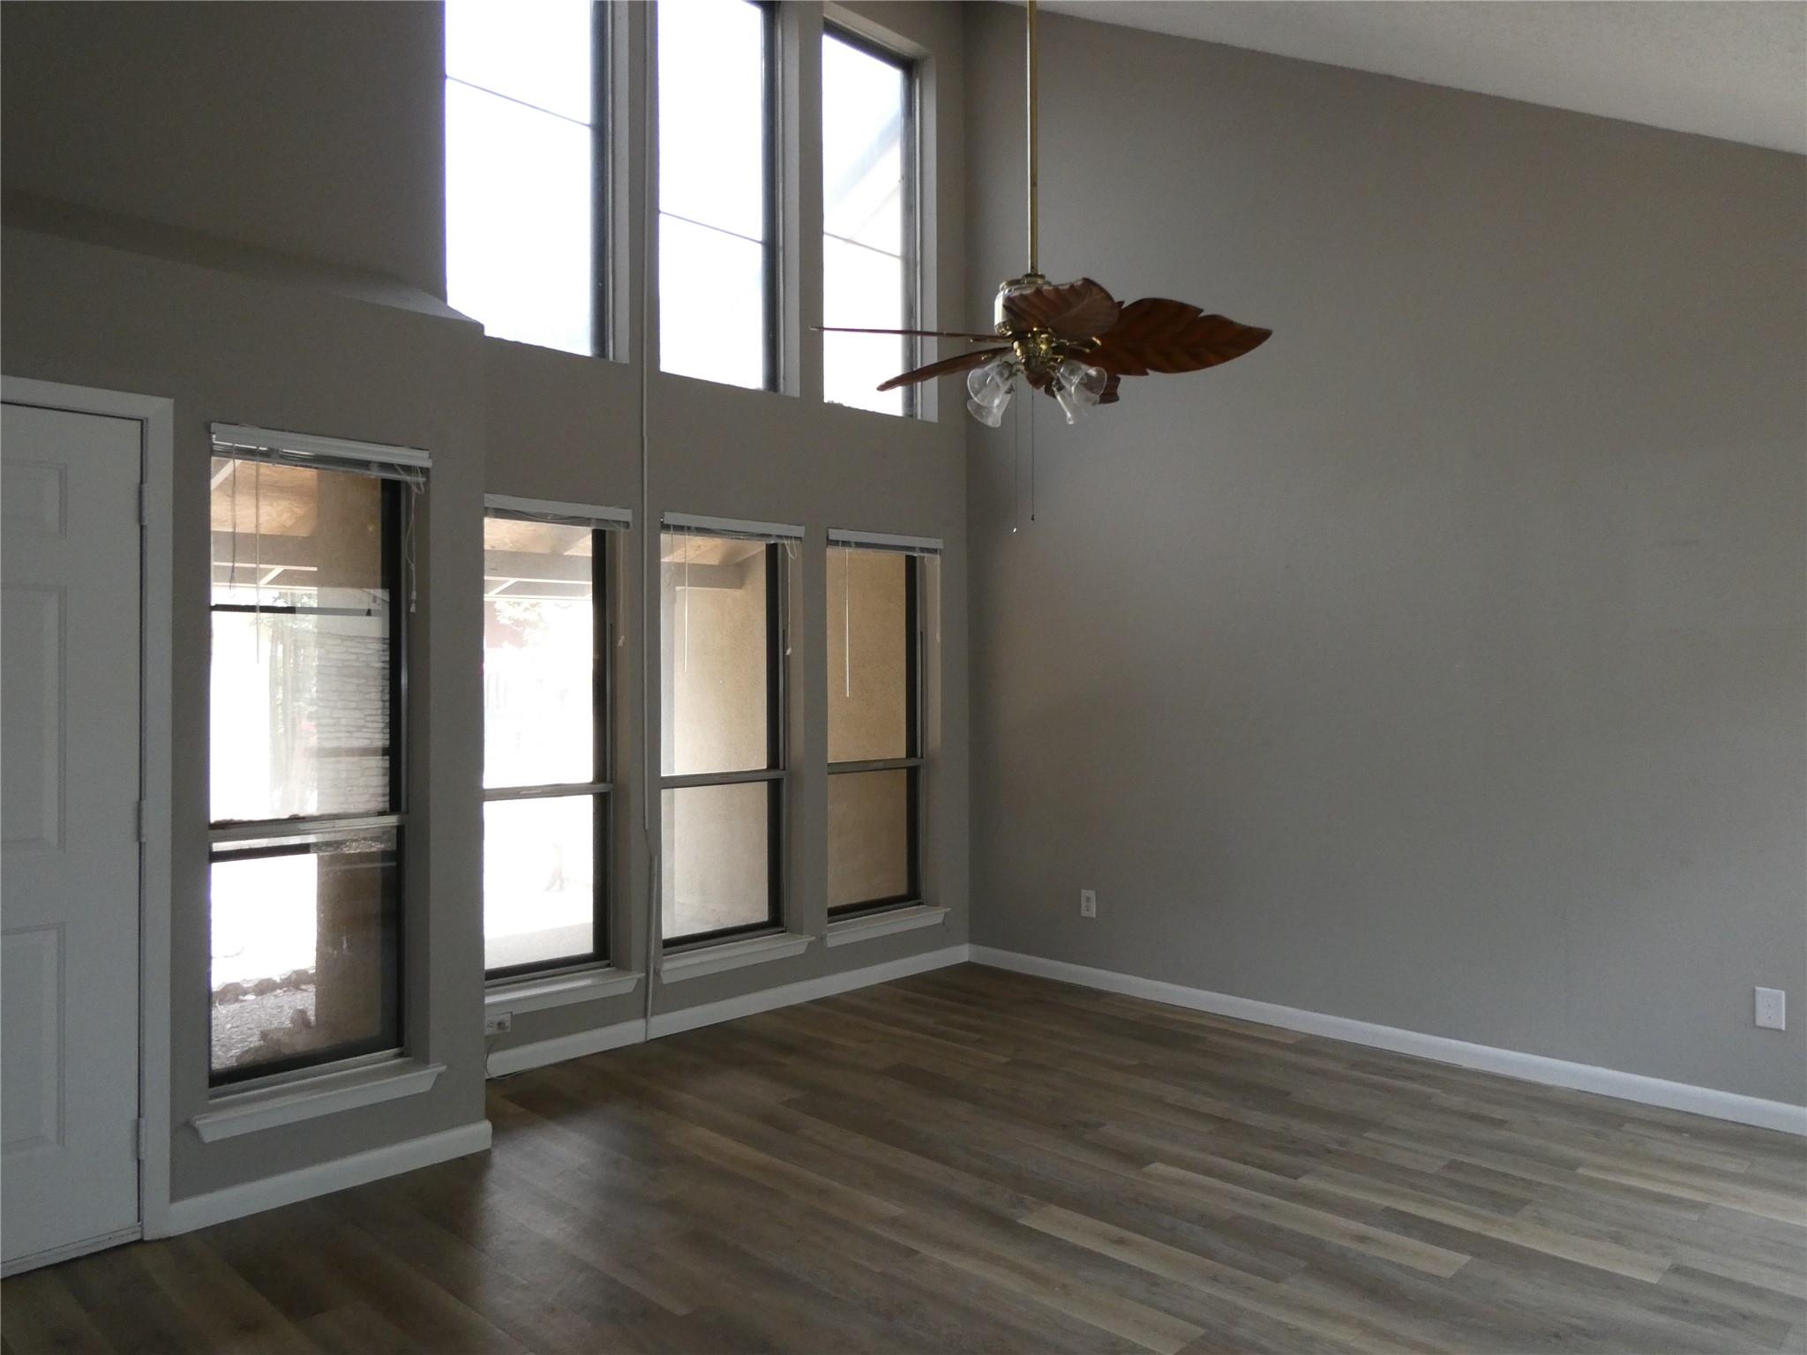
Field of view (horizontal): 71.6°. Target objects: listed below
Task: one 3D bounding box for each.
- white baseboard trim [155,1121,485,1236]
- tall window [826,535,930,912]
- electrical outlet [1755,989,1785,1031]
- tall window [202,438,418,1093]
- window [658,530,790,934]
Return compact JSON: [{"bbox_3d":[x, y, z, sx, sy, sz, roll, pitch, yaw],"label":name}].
[{"bbox_3d":[-1.557,1.372,3.464,0.872,0.084,0.016,0,0,-45],"label":"white baseboard trim"},{"bbox_3d":[-0.169,0.243,5.953,0.744,1.764,0.090,0,0,-45],"label":"tall window"},{"bbox_3d":[2.693,1.031,3.893,0.008,0.118,0.074,0,0,-45],"label":"electrical outlet"},{"bbox_3d":[-1.712,0.245,3.571,0.590,1.769,0.090,0,0,-45],"label":"tall window"},{"bbox_3d":[-0.793,0.246,5.335,0.748,1.771,0.090,0,0,-45],"label":"window"}]

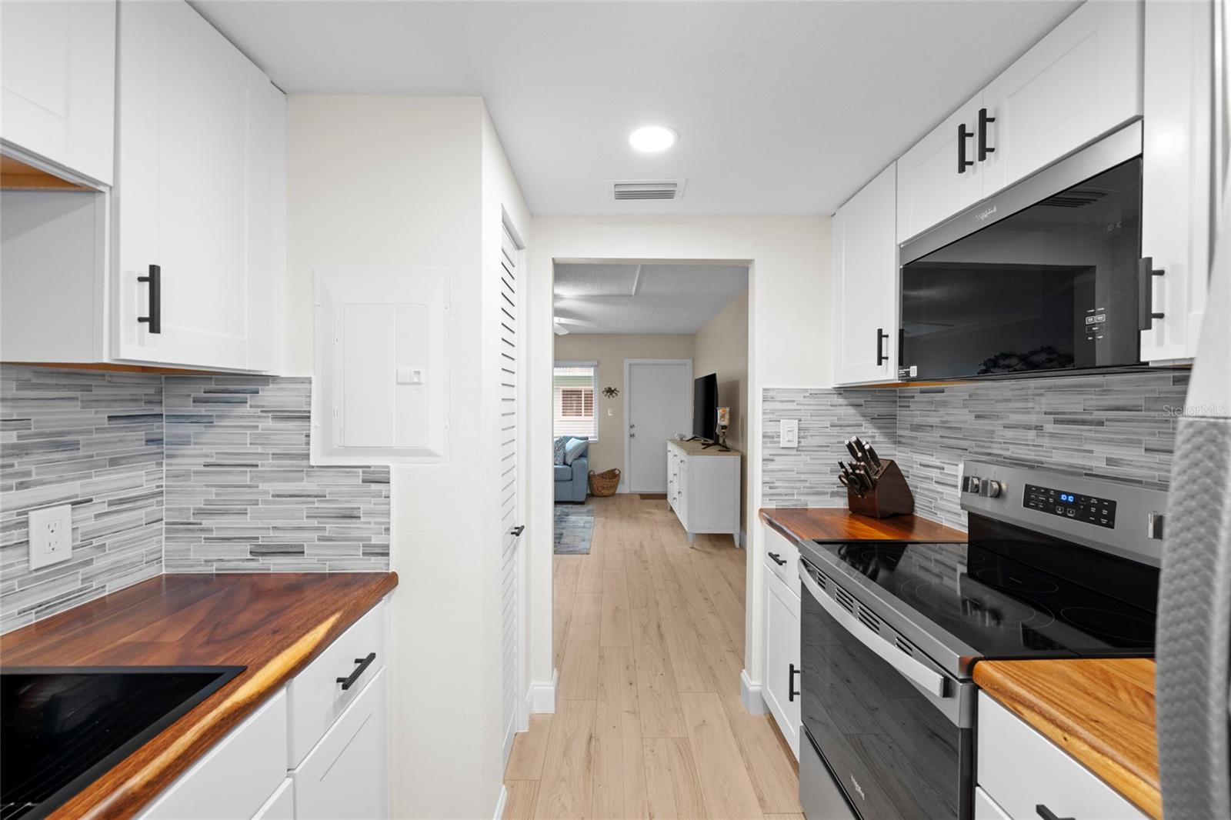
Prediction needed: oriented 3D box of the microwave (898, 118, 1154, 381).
[{"bbox_3d":[1.122,-0.328,1.289,0.282,0.468,0.753,0,1,-1],"label":"microwave"}]

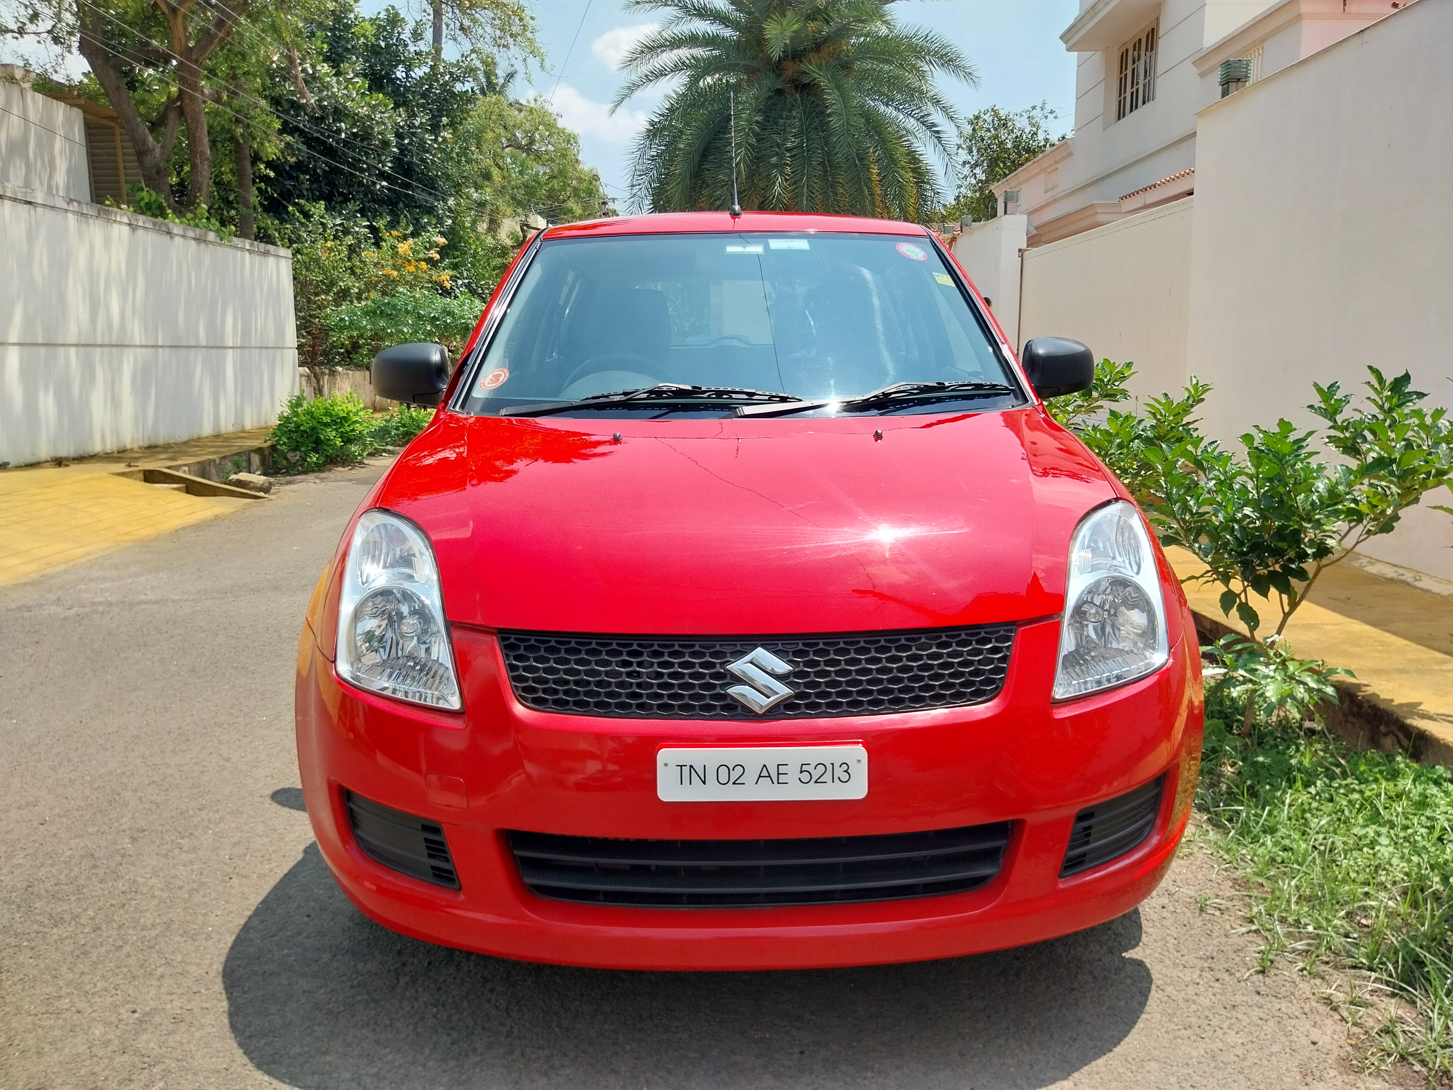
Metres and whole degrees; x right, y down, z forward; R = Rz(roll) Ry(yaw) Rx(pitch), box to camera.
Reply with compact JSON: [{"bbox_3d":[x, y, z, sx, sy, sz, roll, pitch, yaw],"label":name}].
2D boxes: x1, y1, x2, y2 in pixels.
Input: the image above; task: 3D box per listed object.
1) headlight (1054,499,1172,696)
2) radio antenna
[{"bbox_3d":[0.621,0.076,1.815,0.279,0.274,0.365,-2,10,-9],"label":"headlight"},{"bbox_3d":[0.020,-1.220,3.392,0.035,0.467,0.041,-1,-20,0],"label":"radio antenna"}]

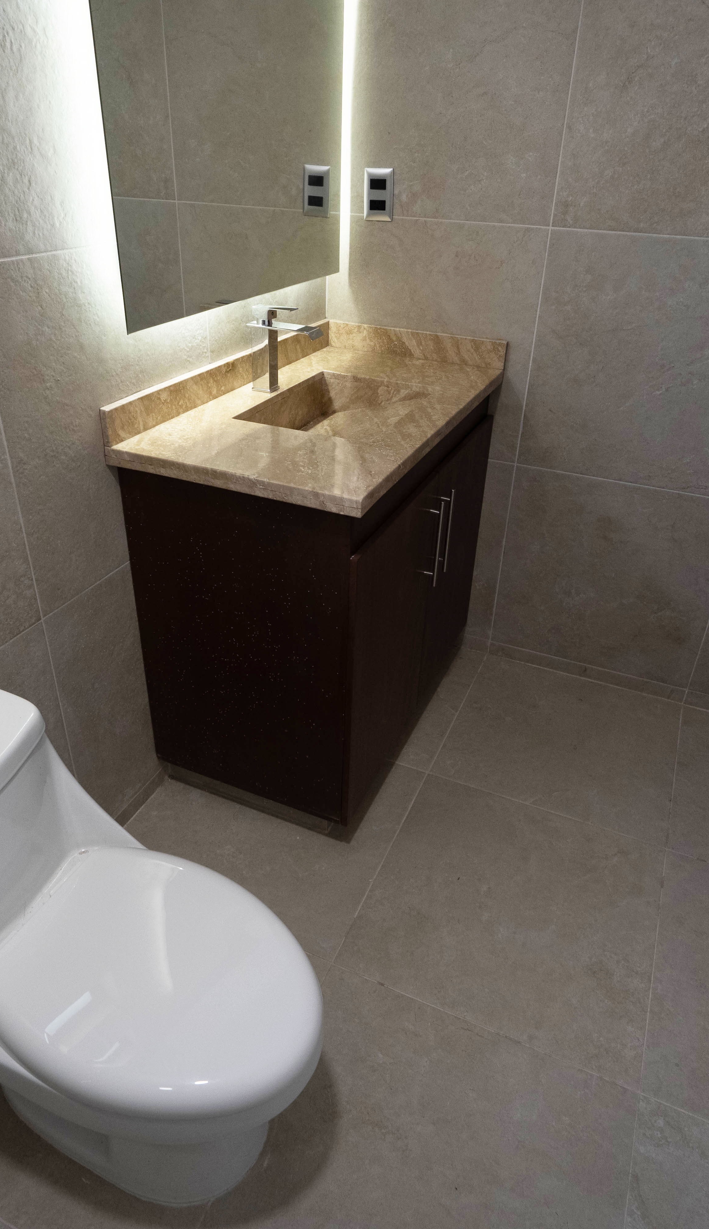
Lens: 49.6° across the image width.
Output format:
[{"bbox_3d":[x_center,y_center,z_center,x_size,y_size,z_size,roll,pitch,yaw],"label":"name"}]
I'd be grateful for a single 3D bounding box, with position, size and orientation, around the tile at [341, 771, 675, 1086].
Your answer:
[{"bbox_3d":[0.349,0.637,1.690,0.598,0.012,0.601,14,34,19],"label":"tile"}]

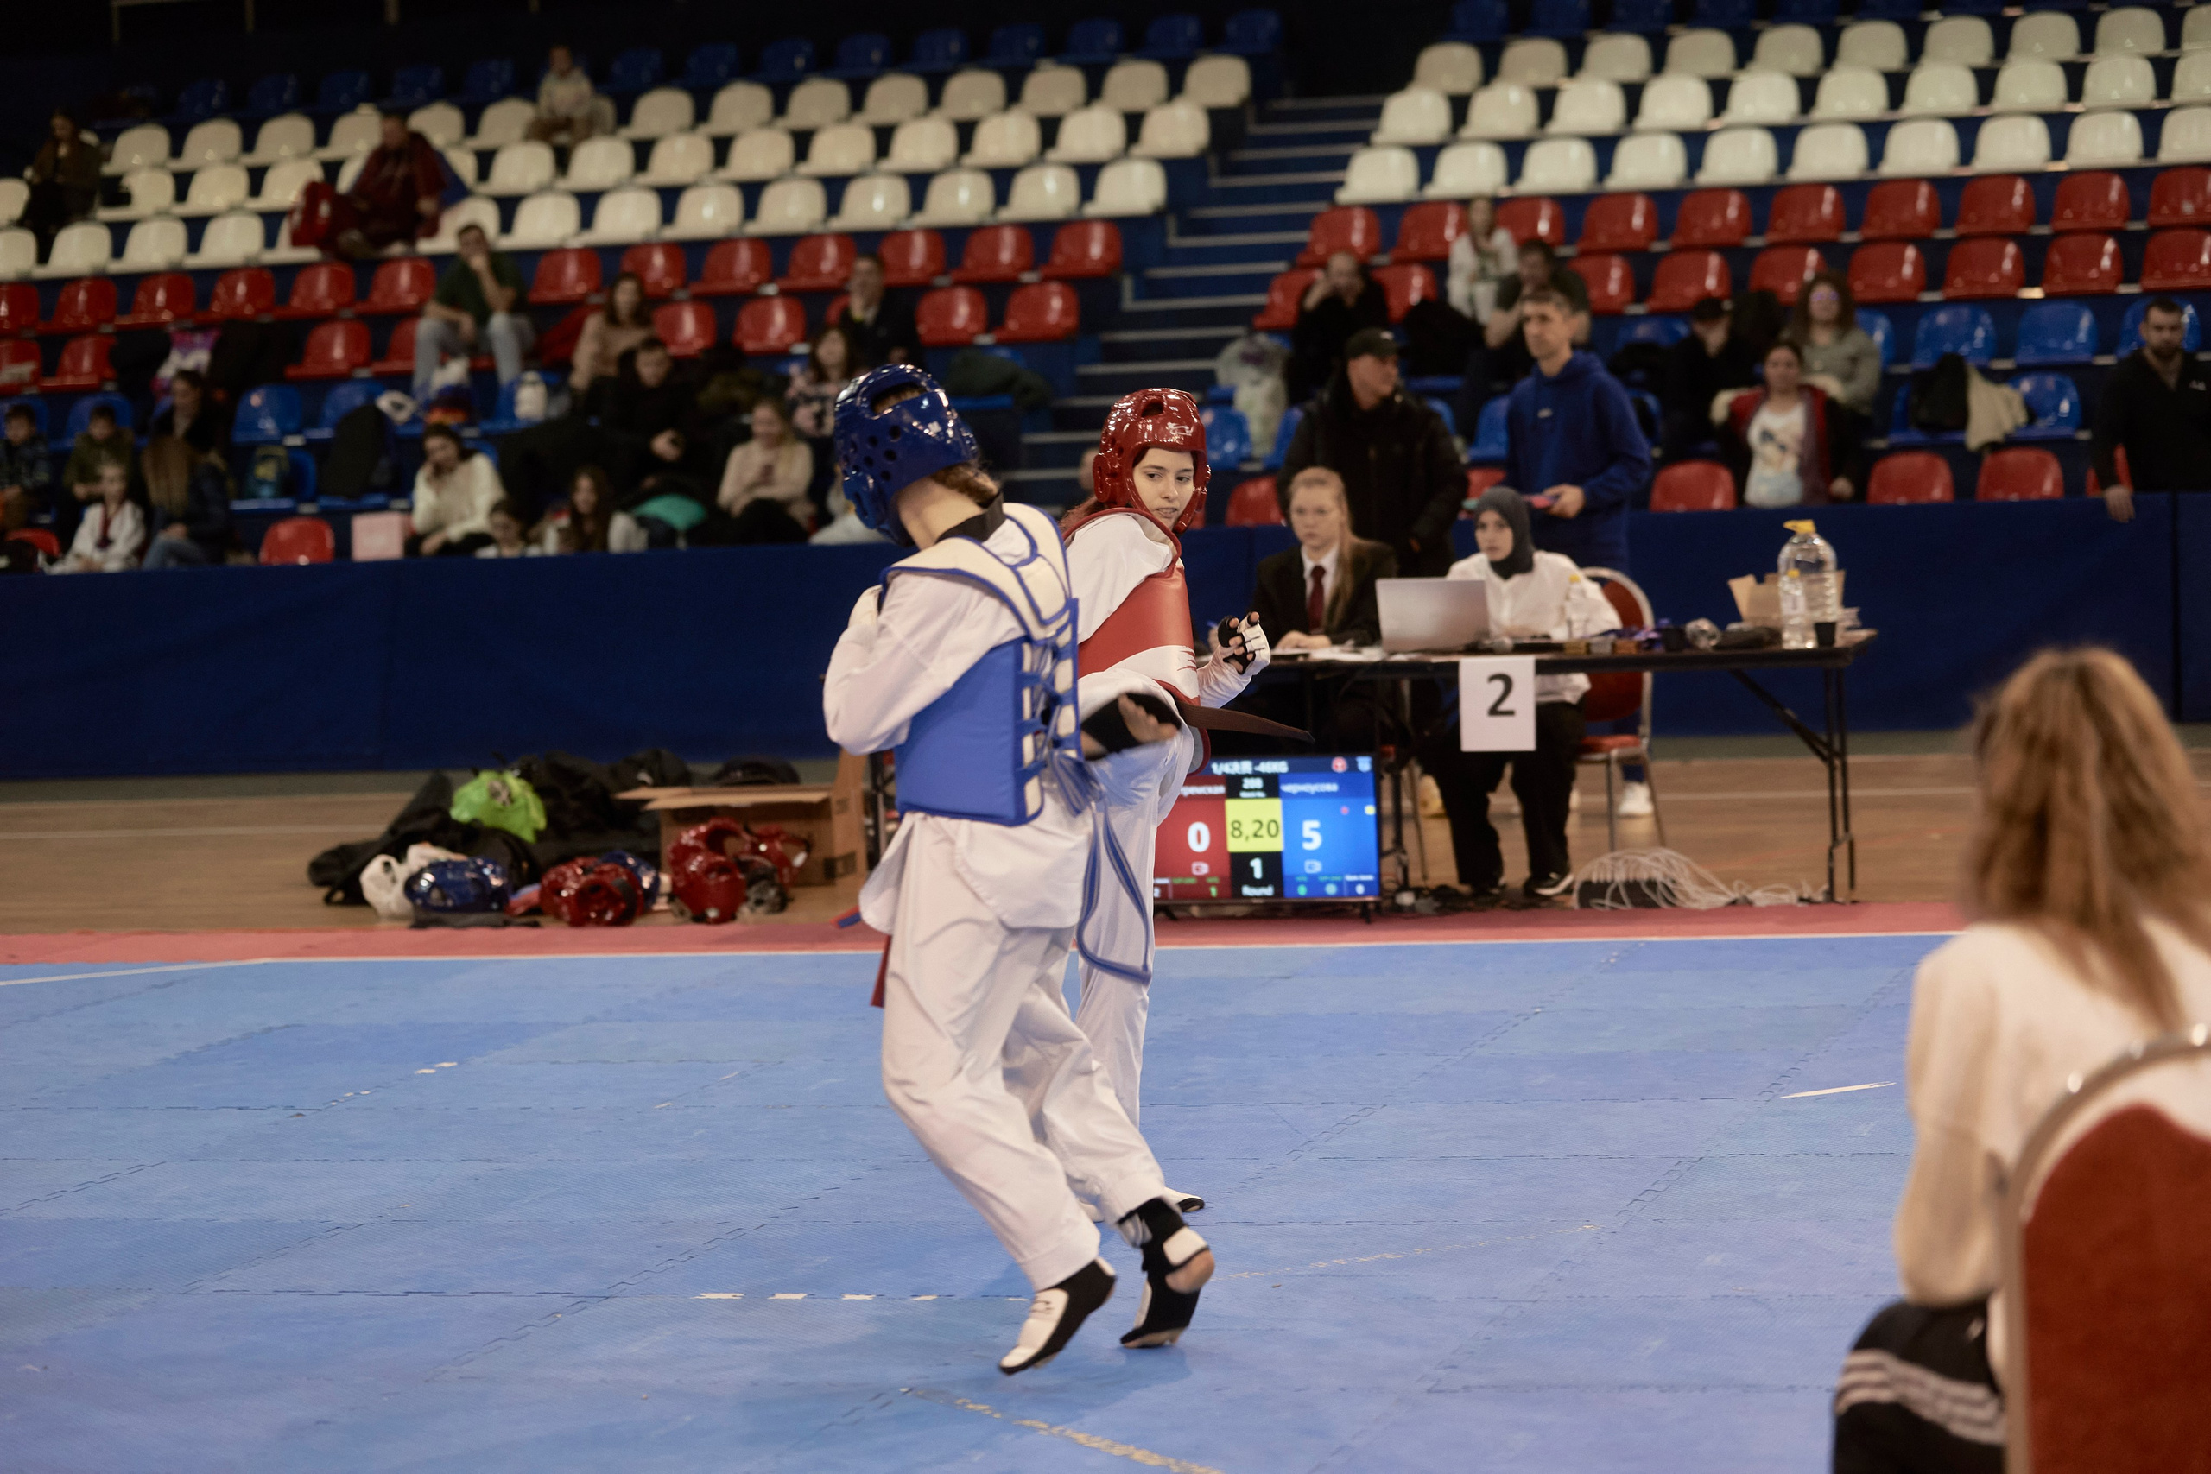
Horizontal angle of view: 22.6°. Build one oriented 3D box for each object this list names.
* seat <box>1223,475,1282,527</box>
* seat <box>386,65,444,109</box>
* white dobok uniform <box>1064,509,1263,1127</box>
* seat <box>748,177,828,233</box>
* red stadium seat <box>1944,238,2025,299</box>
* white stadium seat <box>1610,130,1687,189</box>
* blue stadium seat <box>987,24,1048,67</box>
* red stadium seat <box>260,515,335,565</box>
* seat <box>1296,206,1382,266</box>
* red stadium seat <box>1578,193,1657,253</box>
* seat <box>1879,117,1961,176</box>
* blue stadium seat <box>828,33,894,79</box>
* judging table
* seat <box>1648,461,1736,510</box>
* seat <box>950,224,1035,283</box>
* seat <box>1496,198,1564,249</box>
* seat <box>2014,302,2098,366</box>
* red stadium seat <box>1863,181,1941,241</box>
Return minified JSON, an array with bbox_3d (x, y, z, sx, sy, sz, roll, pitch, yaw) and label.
[{"bbox_3d":[0.687,-0.978,24.322,0.400,0.300,0.380,-2,4,15],"label":"seat"},{"bbox_3d":[-4.018,-3.705,31.586,0.360,0.287,0.330,-2,4,16],"label":"seat"},{"bbox_3d":[0.087,0.238,10.950,0.450,1.340,0.470,-1,4,18],"label":"white dobok uniform"},{"bbox_3d":[-1.732,-2.905,30.218,0.400,0.310,0.350,-2,4,15],"label":"seat"},{"bbox_3d":[4.413,-2.352,27.762,0.390,0.310,0.370,-1,4,16],"label":"red stadium seat"},{"bbox_3d":[2.637,-2.822,27.043,0.360,0.287,0.330,-2,4,16],"label":"white stadium seat"},{"bbox_3d":[-0.573,-4.137,33.275,0.395,0.310,0.380,-1,3,15],"label":"blue stadium seat"},{"bbox_3d":[-3.640,-0.828,24.352,0.360,0.287,0.330,-2,4,16],"label":"red stadium seat"},{"bbox_3d":[1.206,-2.575,28.448,0.400,0.310,0.350,-2,4,15],"label":"seat"},{"bbox_3d":[2.647,-2.659,28.616,0.400,0.330,0.390,-1,4,15],"label":"red stadium seat"},{"bbox_3d":[4.381,-3.170,29.738,0.390,0.310,0.370,-1,4,16],"label":"seat"},{"bbox_3d":[-1.471,-3.971,32.441,0.400,0.300,0.380,-2,4,15],"label":"blue stadium seat"},{"bbox_3d":[1.327,0.090,16.028,1.690,0.740,0.750,-1,4,16],"label":"judging table"},{"bbox_3d":[2.607,-1.066,24.682,0.395,0.310,0.380,-1,3,15],"label":"seat"},{"bbox_3d":[-0.617,-2.638,30.185,0.390,0.310,0.370,-1,4,16],"label":"seat"},{"bbox_3d":[1.984,-2.430,26.338,0.360,0.287,0.330,-2,4,16],"label":"seat"},{"bbox_3d":[4.422,-1.866,25.647,0.400,0.310,0.350,-2,4,15],"label":"seat"},{"bbox_3d":[3.712,-2.463,25.849,0.360,0.287,0.330,-2,4,16],"label":"red stadium seat"}]

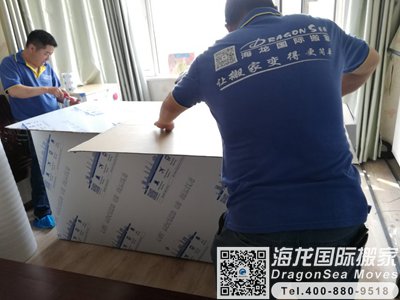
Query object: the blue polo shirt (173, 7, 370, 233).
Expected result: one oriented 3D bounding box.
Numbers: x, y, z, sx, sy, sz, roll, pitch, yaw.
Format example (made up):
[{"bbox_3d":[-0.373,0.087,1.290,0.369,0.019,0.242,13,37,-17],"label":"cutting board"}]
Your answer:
[{"bbox_3d":[0.268,-0.117,1.107,0.680,0.720,0.380,-7,-2,14],"label":"blue polo shirt"}]

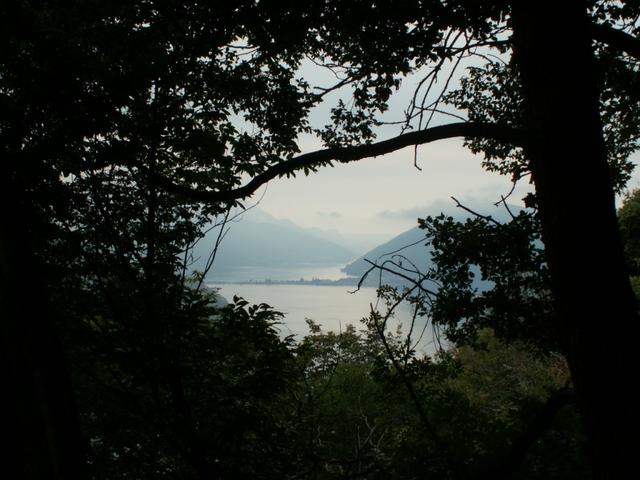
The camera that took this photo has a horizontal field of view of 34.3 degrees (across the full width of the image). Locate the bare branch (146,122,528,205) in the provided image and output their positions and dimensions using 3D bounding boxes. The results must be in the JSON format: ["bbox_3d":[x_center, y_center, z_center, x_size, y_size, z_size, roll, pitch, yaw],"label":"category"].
[{"bbox_3d":[0.119,-0.443,6.000,2.150,0.480,0.420,0,2,0],"label":"bare branch"}]

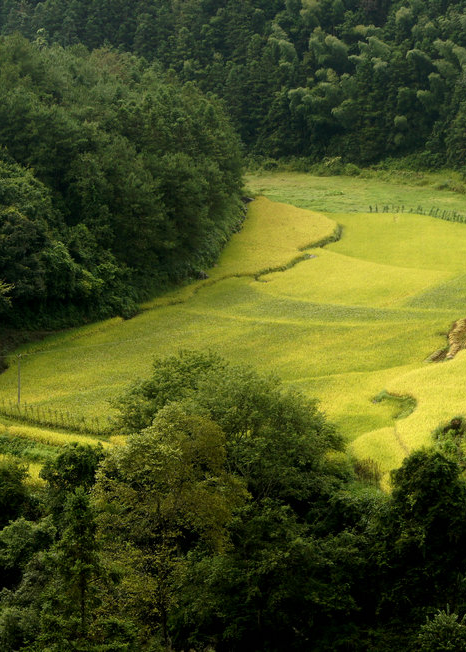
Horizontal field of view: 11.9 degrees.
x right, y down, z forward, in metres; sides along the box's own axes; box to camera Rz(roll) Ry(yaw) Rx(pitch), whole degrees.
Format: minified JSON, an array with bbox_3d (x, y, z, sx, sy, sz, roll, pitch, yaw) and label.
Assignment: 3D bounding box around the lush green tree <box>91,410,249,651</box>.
[{"bbox_3d":[-4.987,15.920,178.000,12.000,18.500,11.500,0,14,0],"label":"lush green tree"}]

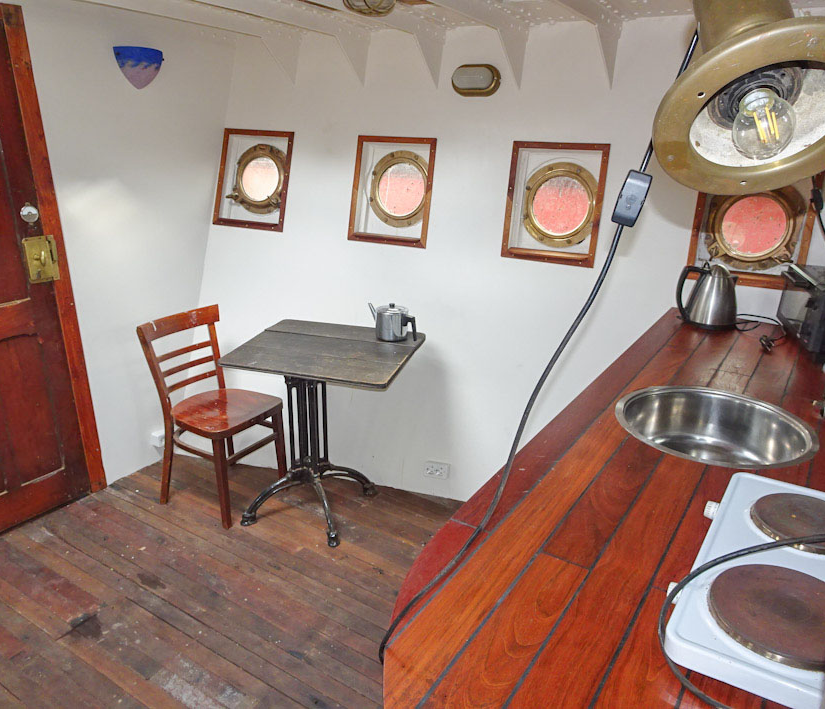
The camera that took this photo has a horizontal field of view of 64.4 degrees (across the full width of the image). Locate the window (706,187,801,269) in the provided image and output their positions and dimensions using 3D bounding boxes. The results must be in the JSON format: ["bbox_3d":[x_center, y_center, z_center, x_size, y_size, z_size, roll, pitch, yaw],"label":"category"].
[{"bbox_3d":[1.210,-0.463,2.316,0.330,0.325,0.080,10,7,21],"label":"window"}]

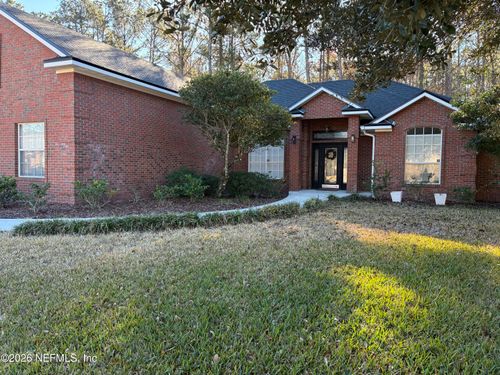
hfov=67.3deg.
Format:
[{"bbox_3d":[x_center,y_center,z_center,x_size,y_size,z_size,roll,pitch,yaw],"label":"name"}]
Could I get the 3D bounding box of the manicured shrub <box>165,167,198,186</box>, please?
[{"bbox_3d":[-2.426,-0.266,13.300,1.200,0.980,1.000,1,3,0],"label":"manicured shrub"}]

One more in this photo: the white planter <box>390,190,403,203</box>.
[{"bbox_3d":[4.721,0.303,12.100,0.380,0.340,0.380,2,3,24],"label":"white planter"}]

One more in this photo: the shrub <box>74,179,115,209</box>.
[{"bbox_3d":[-3.847,0.149,9.350,1.000,0.750,0.850,1,3,0],"label":"shrub"}]

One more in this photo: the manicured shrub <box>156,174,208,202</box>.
[{"bbox_3d":[-2.258,0.000,12.200,1.650,0.850,1.200,1,3,0],"label":"manicured shrub"}]

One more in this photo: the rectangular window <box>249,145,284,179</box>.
[{"bbox_3d":[0.769,-1.265,17.500,1.780,1.750,0.100,2,3,24],"label":"rectangular window"}]

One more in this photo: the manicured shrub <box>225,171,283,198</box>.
[{"bbox_3d":[0.135,-0.116,14.500,2.000,1.000,1.500,2,3,24],"label":"manicured shrub"}]

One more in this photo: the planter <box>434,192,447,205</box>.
[{"bbox_3d":[5.867,0.358,11.550,0.380,0.340,0.380,2,3,24],"label":"planter"}]

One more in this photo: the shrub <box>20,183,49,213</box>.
[{"bbox_3d":[-4.763,0.243,8.300,0.680,0.700,0.600,1,3,0],"label":"shrub"}]

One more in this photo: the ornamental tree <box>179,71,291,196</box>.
[{"bbox_3d":[-0.545,-1.889,13.200,3.900,4.400,3.500,1,3,0],"label":"ornamental tree"}]

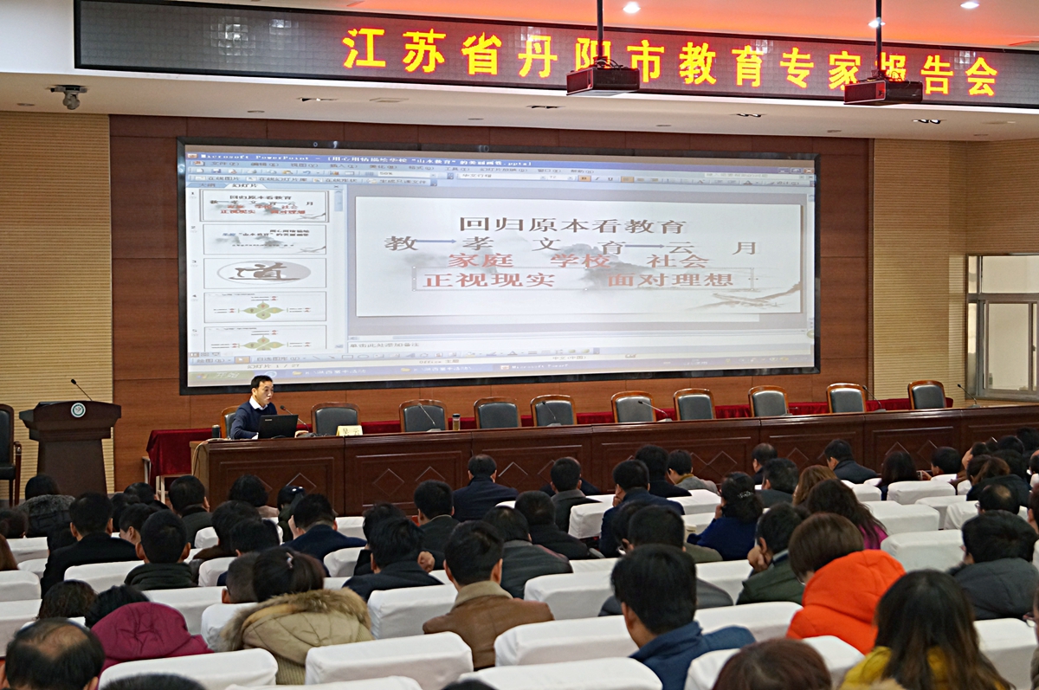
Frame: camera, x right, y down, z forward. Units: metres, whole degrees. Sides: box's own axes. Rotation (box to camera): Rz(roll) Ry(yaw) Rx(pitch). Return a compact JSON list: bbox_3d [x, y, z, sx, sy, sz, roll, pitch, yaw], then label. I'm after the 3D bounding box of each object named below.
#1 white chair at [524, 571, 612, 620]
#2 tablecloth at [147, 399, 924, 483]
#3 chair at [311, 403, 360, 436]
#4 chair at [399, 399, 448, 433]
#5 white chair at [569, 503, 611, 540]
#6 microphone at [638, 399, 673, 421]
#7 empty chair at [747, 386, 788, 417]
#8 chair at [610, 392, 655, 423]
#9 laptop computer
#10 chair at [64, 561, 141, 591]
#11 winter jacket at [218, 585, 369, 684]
[{"bbox_3d":[0.159,1.282,6.772,0.560,1.000,0.650,-1,2,-26],"label":"white chair"},{"bbox_3d":[0.724,1.004,19.841,9.330,0.600,0.520,-1,2,-27],"label":"tablecloth"},{"bbox_3d":[-1.584,1.025,17.594,0.560,0.980,0.600,-1,2,-27],"label":"chair"},{"bbox_3d":[-0.790,1.004,17.925,0.570,0.970,0.600,-1,2,-26],"label":"chair"},{"bbox_3d":[0.424,1.441,11.453,0.580,1.000,0.630,-1,2,-25],"label":"white chair"},{"bbox_3d":[1.296,0.630,18.386,0.420,0.197,0.140,2,3,45],"label":"microphone"},{"bbox_3d":[2.658,0.923,19.613,0.570,0.970,0.600,-1,2,-26],"label":"empty chair"},{"bbox_3d":[1.244,0.956,18.921,0.570,0.970,0.600,-1,2,-26],"label":"chair"},{"bbox_3d":[-2.107,0.703,16.800,0.340,0.210,0.280,-1,2,-20],"label":"laptop computer"},{"bbox_3d":[-1.731,1.414,8.228,0.580,1.000,0.630,-1,2,-25],"label":"chair"},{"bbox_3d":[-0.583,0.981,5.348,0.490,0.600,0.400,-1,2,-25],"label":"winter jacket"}]

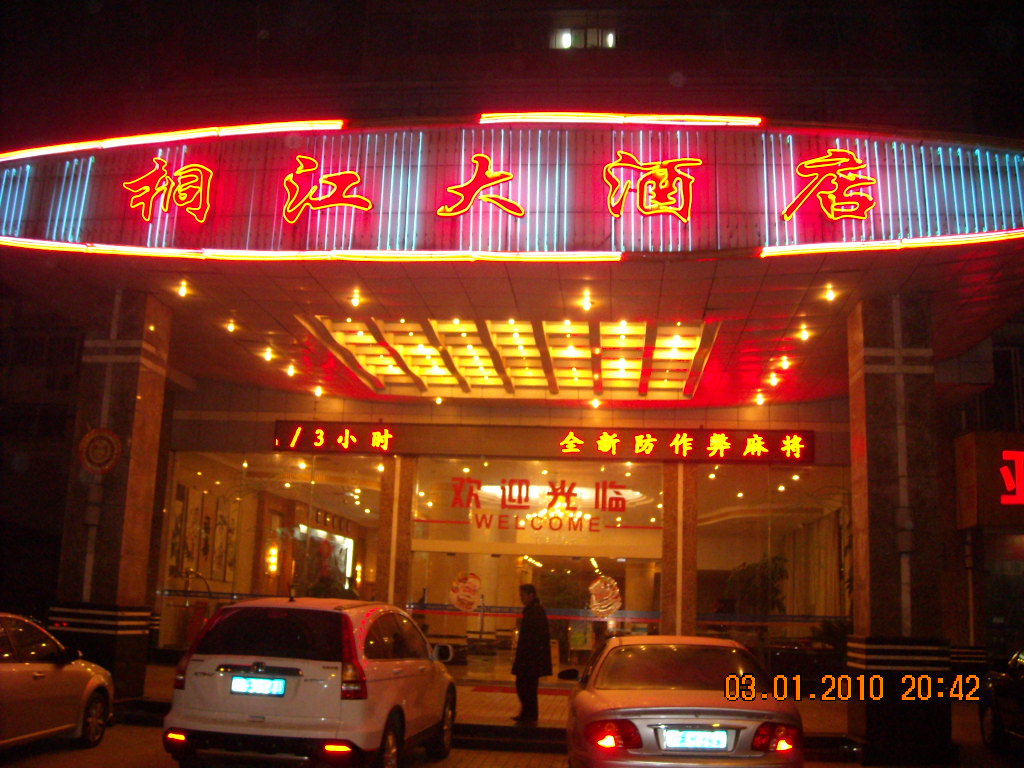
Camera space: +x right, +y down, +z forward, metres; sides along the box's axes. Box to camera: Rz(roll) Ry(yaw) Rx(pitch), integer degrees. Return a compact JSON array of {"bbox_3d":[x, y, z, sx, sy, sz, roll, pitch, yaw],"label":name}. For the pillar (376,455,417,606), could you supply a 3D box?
[{"bbox_3d":[-2.055,3.167,18.471,0.599,4.052,0.580,1,-11,6],"label":"pillar"}]

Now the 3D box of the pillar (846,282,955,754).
[{"bbox_3d":[4.445,1.646,12.092,0.902,5.246,0.876,1,-11,6],"label":"pillar"}]

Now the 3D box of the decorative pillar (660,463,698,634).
[{"bbox_3d":[2.885,3.249,17.983,0.634,4.043,0.580,1,-11,6],"label":"decorative pillar"}]

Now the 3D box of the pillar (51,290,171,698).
[{"bbox_3d":[-5.079,1.455,13.203,0.902,5.149,0.876,1,-11,6],"label":"pillar"}]

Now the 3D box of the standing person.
[{"bbox_3d":[0.239,3.263,12.566,0.450,1.648,0.480,4,-11,-10],"label":"standing person"}]

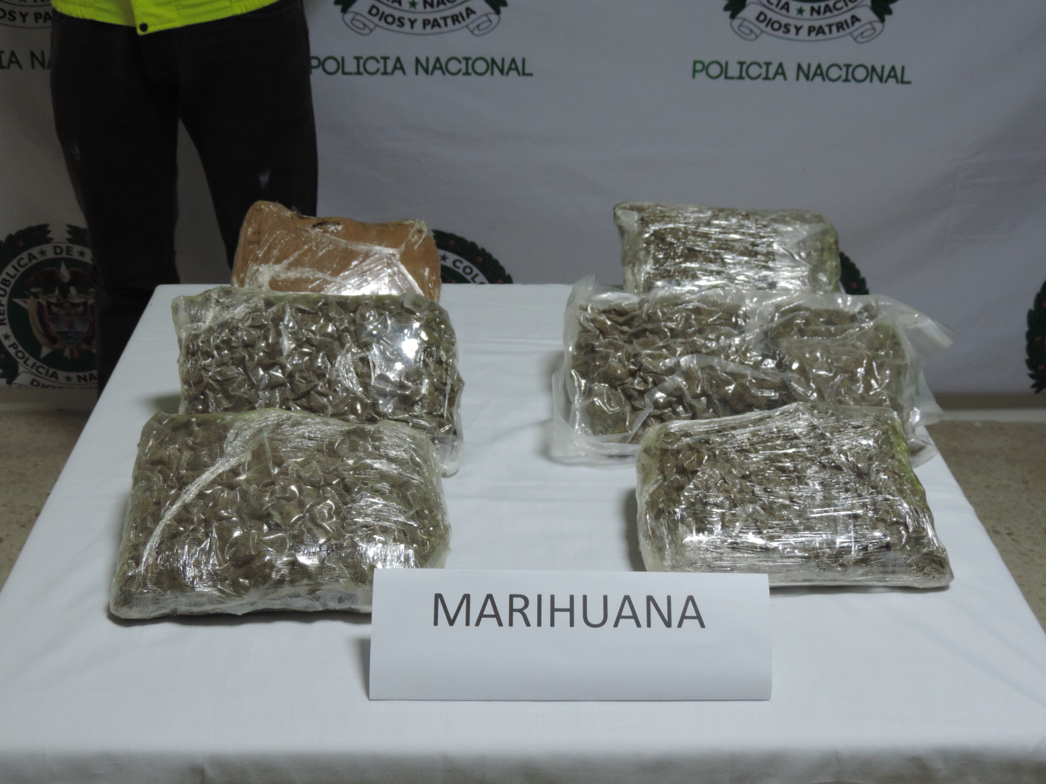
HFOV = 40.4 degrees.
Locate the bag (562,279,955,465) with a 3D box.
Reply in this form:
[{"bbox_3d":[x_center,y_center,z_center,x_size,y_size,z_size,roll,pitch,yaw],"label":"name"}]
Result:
[{"bbox_3d":[0.202,-0.024,1.344,0.332,0.062,0.165,1,59,2],"label":"bag"}]

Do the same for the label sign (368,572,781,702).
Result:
[{"bbox_3d":[0.034,0.165,1.049,0.288,0.073,0.105,0,27,0],"label":"label sign"}]

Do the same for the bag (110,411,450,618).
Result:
[{"bbox_3d":[-0.190,0.096,1.166,0.253,0.060,0.182,-1,36,-3],"label":"bag"}]

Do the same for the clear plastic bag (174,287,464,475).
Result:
[{"bbox_3d":[-0.183,-0.015,1.325,0.252,0.062,0.168,-1,59,-3],"label":"clear plastic bag"}]

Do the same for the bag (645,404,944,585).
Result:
[{"bbox_3d":[0.222,0.081,1.199,0.242,0.060,0.172,1,36,3],"label":"bag"}]

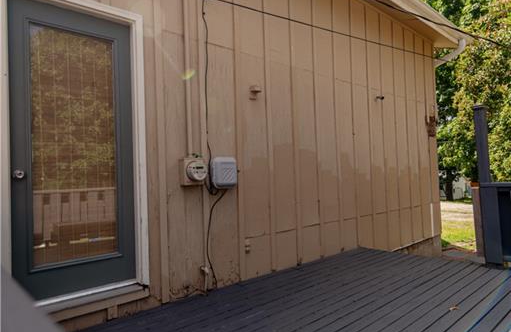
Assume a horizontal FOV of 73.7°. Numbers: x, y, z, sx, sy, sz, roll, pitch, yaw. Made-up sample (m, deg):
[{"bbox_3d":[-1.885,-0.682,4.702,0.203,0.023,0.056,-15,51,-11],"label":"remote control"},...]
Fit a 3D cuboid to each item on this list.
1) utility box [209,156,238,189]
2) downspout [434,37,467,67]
[{"bbox_3d":[-0.281,0.061,3.088,0.225,0.285,0.090,-1,-2,-42],"label":"utility box"},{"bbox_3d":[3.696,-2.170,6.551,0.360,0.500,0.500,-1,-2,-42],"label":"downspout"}]

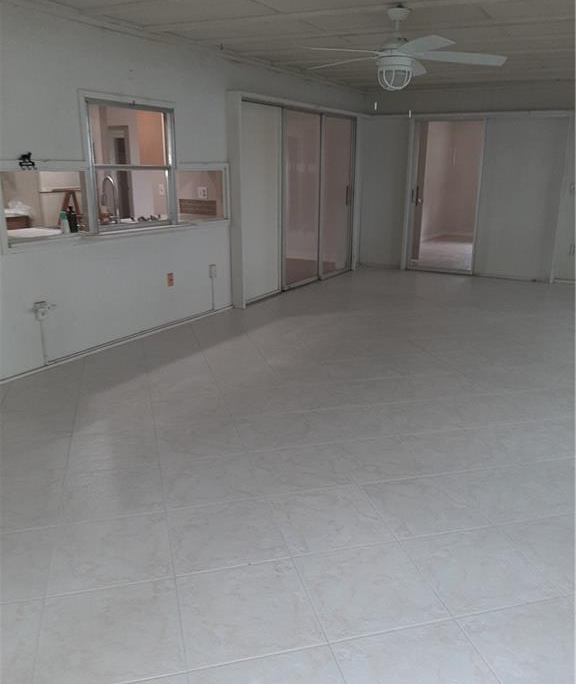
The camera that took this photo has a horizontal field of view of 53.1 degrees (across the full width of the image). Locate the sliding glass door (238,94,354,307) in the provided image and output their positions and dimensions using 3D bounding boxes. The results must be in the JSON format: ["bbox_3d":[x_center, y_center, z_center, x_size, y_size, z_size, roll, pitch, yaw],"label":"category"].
[{"bbox_3d":[0.216,-1.654,6.799,0.094,1.972,2.583,10,19,29],"label":"sliding glass door"}]

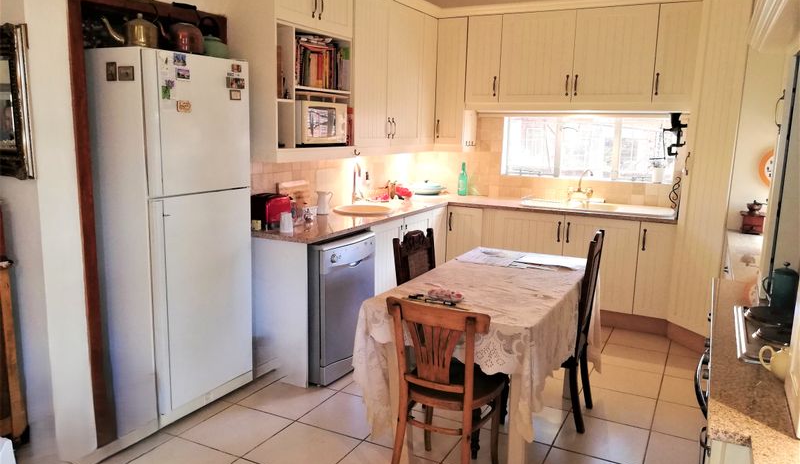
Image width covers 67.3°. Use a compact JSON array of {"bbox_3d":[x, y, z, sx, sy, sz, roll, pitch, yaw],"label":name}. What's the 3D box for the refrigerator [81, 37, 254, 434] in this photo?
[{"bbox_3d":[-1.306,-0.004,3.277,0.672,1.819,0.672,6,11,27],"label":"refrigerator"}]

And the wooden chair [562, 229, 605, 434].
[{"bbox_3d":[0.794,0.482,3.186,0.468,0.989,0.407,6,11,27],"label":"wooden chair"}]

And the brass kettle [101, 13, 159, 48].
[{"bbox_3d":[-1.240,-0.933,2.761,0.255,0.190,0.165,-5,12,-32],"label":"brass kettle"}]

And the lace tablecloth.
[{"bbox_3d":[0.473,0.509,3.025,0.765,0.610,1.416,6,11,27],"label":"lace tablecloth"}]

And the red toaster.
[{"bbox_3d":[-0.812,-0.135,3.775,0.171,0.208,0.285,6,11,27],"label":"red toaster"}]

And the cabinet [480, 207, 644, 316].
[{"bbox_3d":[1.381,0.197,5.100,1.260,0.755,0.580,6,11,27],"label":"cabinet"}]

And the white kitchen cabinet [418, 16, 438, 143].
[{"bbox_3d":[0.091,-1.322,5.291,0.370,1.076,0.290,6,11,27],"label":"white kitchen cabinet"}]

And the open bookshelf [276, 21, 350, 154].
[{"bbox_3d":[-0.647,-0.875,3.729,0.342,0.696,0.790,6,11,27],"label":"open bookshelf"}]

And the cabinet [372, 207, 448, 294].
[{"bbox_3d":[-0.162,0.210,4.852,0.580,0.760,1.270,6,11,27],"label":"cabinet"}]

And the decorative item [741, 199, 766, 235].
[{"bbox_3d":[2.308,-0.101,3.923,0.130,0.232,0.126,6,11,27],"label":"decorative item"}]

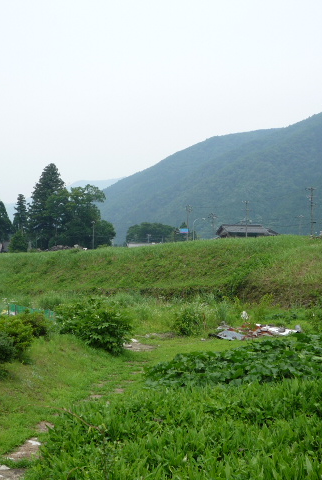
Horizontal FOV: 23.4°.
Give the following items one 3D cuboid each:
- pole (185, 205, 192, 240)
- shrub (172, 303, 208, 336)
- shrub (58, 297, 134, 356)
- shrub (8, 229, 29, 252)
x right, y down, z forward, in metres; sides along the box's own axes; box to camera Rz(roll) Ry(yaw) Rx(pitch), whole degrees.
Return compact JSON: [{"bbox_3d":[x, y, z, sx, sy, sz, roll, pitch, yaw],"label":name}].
[{"bbox_3d":[5.312,-2.758,150.000,1.200,8.200,0.900,0,0,0],"label":"pole"},{"bbox_3d":[0.947,2.652,25.800,1.196,1.150,1.150,0,0,0],"label":"shrub"},{"bbox_3d":[-1.788,2.362,21.200,2.075,1.530,1.900,0,0,0],"label":"shrub"},{"bbox_3d":[-22.022,0.432,120.000,3.400,3.800,3.400,0,0,0],"label":"shrub"}]

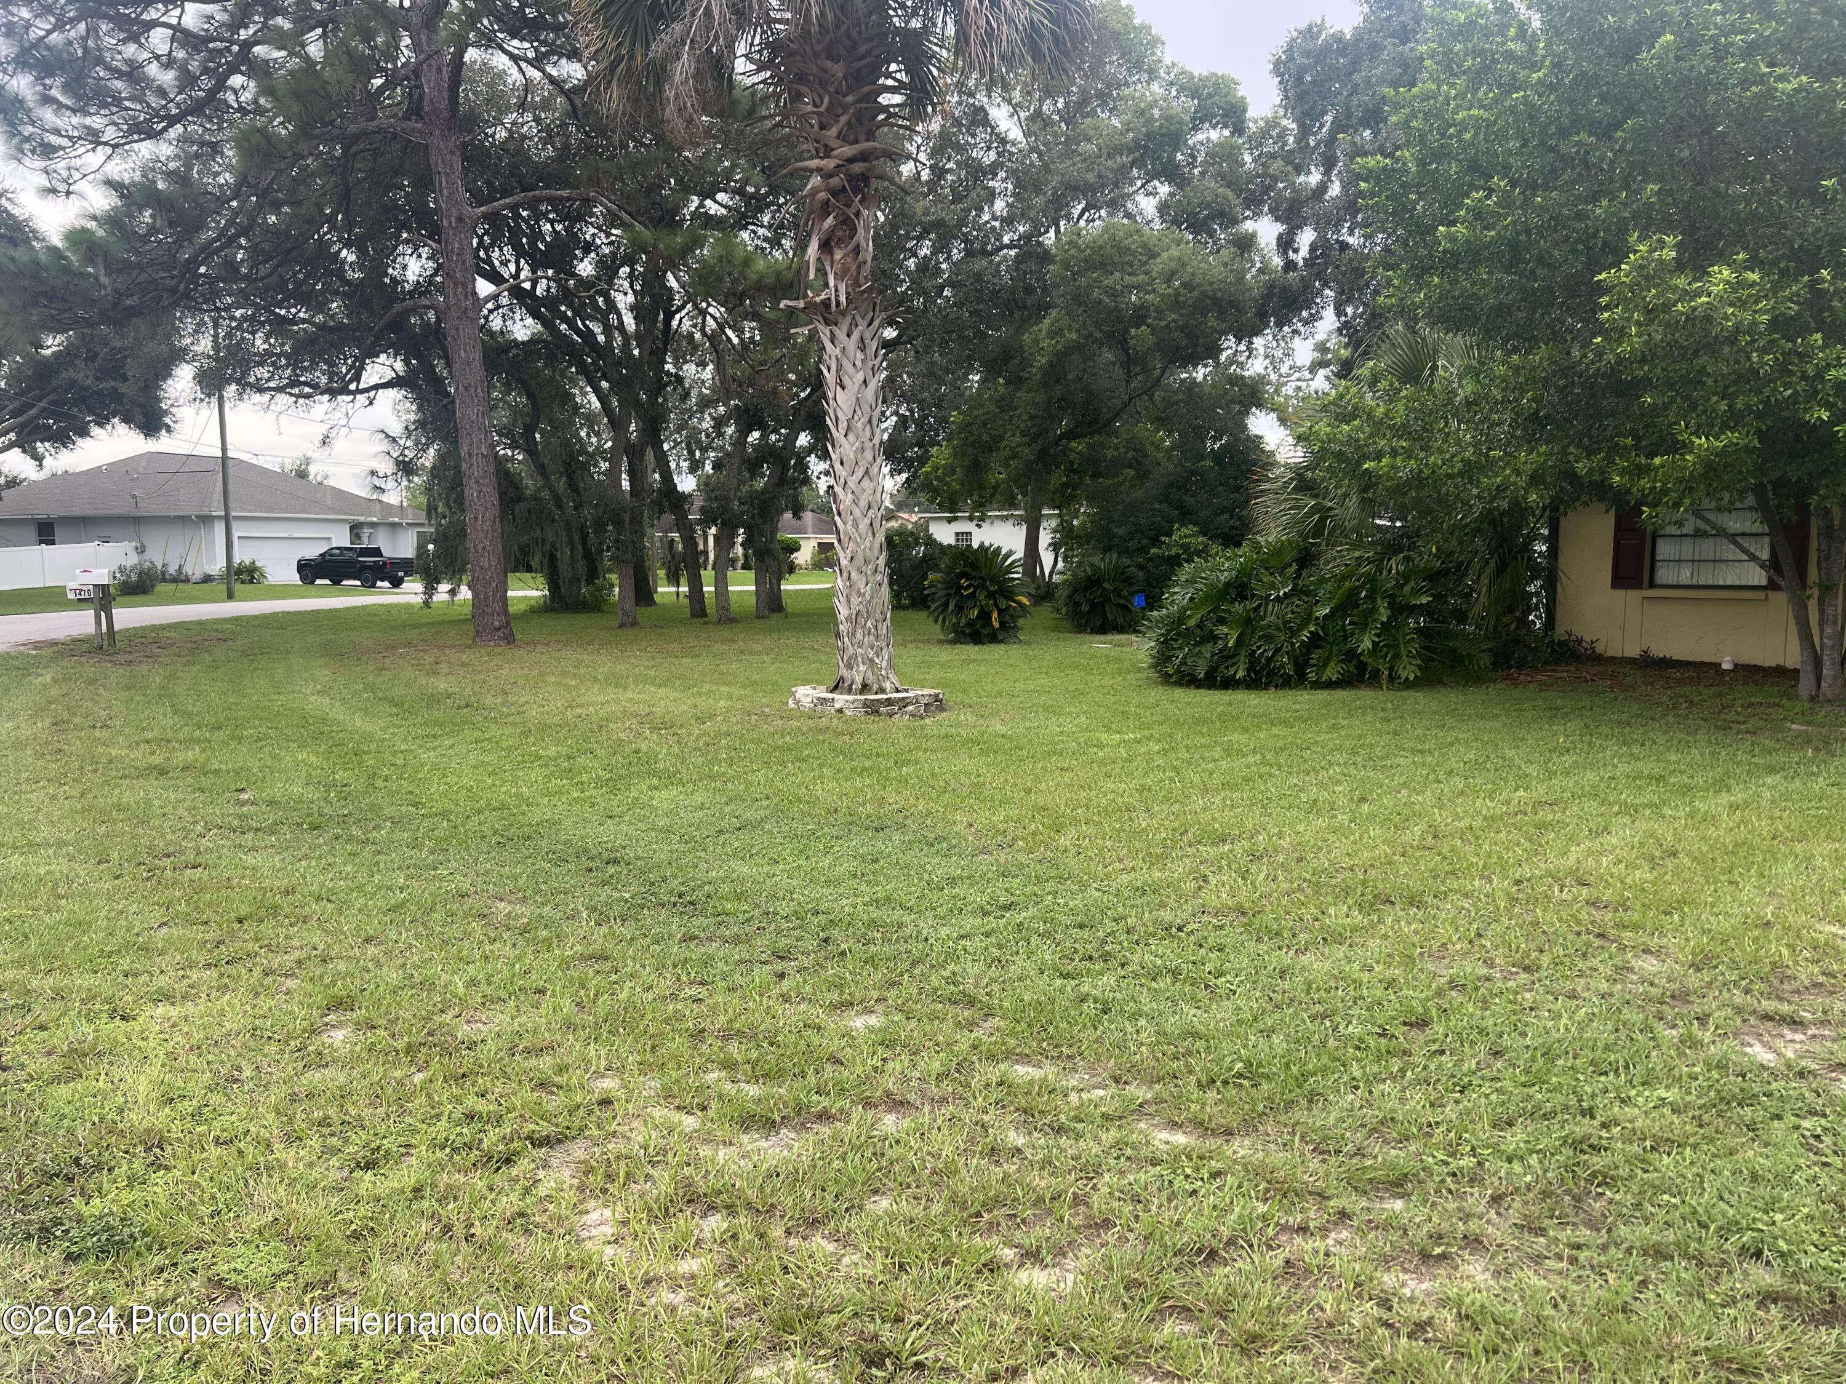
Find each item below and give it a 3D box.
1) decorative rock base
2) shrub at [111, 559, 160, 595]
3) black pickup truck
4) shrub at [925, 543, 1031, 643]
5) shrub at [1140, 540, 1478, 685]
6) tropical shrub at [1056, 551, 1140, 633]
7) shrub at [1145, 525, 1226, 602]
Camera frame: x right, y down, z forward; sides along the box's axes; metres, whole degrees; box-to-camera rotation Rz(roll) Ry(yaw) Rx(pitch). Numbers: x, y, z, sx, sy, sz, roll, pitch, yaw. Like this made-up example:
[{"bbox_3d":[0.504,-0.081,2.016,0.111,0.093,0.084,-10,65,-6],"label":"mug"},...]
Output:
[{"bbox_3d":[-0.542,0.067,13.607,1.500,0.205,1.500,0,6,-2],"label":"decorative rock base"},{"bbox_3d":[-30.649,-4.489,53.899,1.700,1.389,1.600,-3,6,-29],"label":"shrub"},{"bbox_3d":[-26.300,-5.800,64.000,5.500,1.900,1.970,2,6,21],"label":"black pickup truck"},{"bbox_3d":[0.973,-1.740,24.218,1.864,1.725,1.850,0,6,2],"label":"shrub"},{"bbox_3d":[4.656,-1.017,16.860,4.000,1.726,2.500,0,6,0],"label":"shrub"},{"bbox_3d":[3.489,-1.973,27.304,1.647,1.585,1.650,1,6,7],"label":"tropical shrub"},{"bbox_3d":[3.890,-1.490,20.452,1.170,1.964,1.200,1,6,11],"label":"shrub"}]

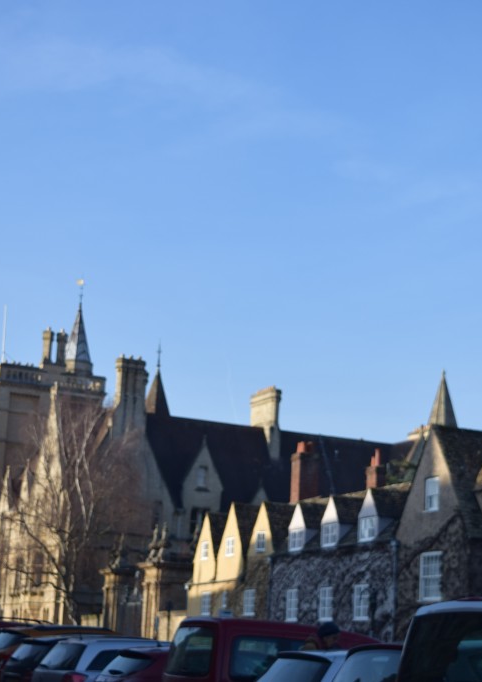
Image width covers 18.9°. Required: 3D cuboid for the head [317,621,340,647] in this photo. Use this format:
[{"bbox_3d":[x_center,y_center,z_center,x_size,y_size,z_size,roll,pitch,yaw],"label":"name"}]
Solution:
[{"bbox_3d":[0.830,2.757,13.600,0.230,0.260,0.190,1,-12,10],"label":"head"}]

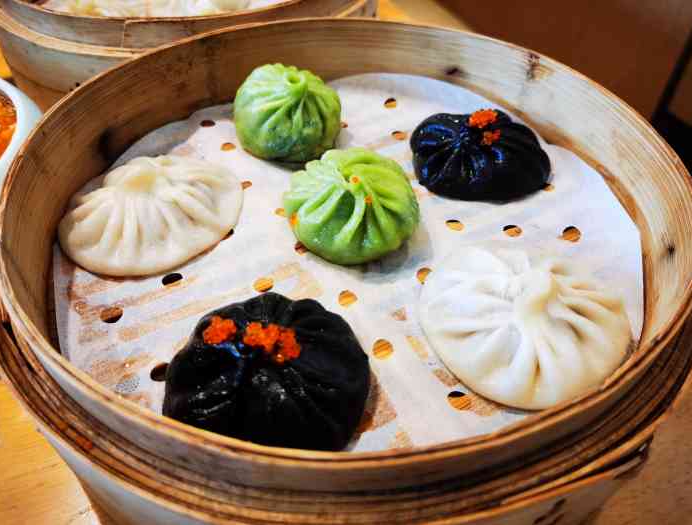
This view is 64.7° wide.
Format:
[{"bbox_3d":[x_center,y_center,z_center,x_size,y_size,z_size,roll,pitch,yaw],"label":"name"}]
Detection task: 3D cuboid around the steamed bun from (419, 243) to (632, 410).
[{"bbox_3d":[0.051,0.013,0.157,0.060,0.024,0.056,10,47,10],"label":"steamed bun"}]

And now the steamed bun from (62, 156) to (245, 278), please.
[{"bbox_3d":[-0.068,-0.022,0.192,0.064,0.023,0.053,-25,51,-22],"label":"steamed bun"}]

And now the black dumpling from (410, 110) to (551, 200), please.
[{"bbox_3d":[0.052,-0.045,0.213,0.055,0.024,0.048,15,48,15],"label":"black dumpling"}]

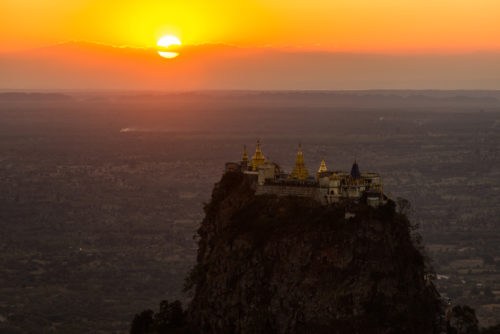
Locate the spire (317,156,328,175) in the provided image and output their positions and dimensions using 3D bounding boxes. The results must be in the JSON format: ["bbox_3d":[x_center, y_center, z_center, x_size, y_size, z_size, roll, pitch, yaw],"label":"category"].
[{"bbox_3d":[33.842,-0.700,1200.000,5.400,8.500,5.400,0,2,9],"label":"spire"}]

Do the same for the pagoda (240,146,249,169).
[{"bbox_3d":[-2.488,-4.930,1207.000,3.600,11.200,3.600,0,2,9],"label":"pagoda"}]

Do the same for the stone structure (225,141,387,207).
[{"bbox_3d":[25.906,3.034,1200.000,70.000,29.500,42.000,0,2,9],"label":"stone structure"}]

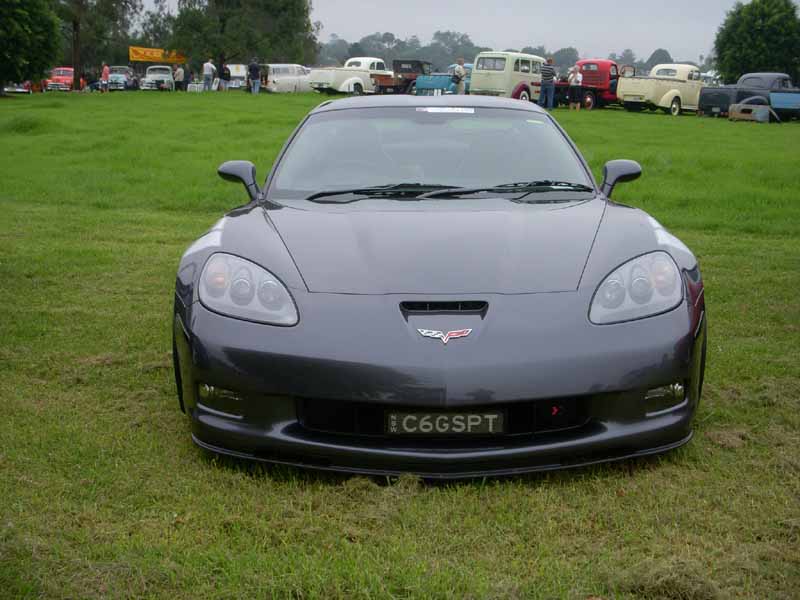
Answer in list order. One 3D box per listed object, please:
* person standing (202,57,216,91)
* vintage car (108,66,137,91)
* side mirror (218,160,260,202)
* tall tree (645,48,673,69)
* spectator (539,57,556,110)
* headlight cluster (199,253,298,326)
[{"bbox_3d":[-10.649,-12.546,60.719,0.520,1.750,0.360,3,13,15],"label":"person standing"},{"bbox_3d":[-17.059,-13.616,66.513,1.700,1.550,4.400,-1,12,-6],"label":"vintage car"},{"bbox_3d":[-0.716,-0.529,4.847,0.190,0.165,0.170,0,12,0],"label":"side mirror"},{"bbox_3d":[69.770,-64.009,293.094,7.700,7.500,7.700,0,12,0],"label":"tall tree"},{"bbox_3d":[4.901,-7.196,36.094,0.520,1.760,0.350,4,13,20],"label":"spectator"},{"bbox_3d":[-0.535,-0.043,3.816,0.370,0.200,0.380,0,12,0],"label":"headlight cluster"}]

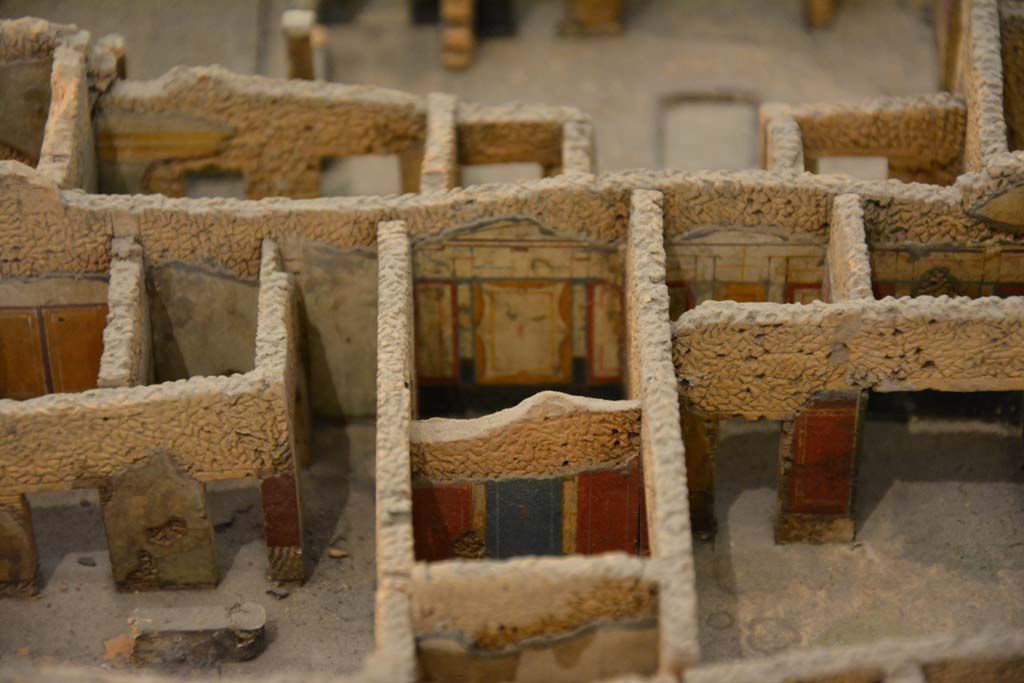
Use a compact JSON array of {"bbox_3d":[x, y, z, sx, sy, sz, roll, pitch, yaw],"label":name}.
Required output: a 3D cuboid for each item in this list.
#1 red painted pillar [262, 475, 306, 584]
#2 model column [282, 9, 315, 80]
[{"bbox_3d":[-0.040,0.031,0.780,0.006,0.031,0.006,-4,52,-3],"label":"red painted pillar"},{"bbox_3d":[-0.040,-0.052,0.849,0.005,0.027,0.005,0,51,0],"label":"model column"}]

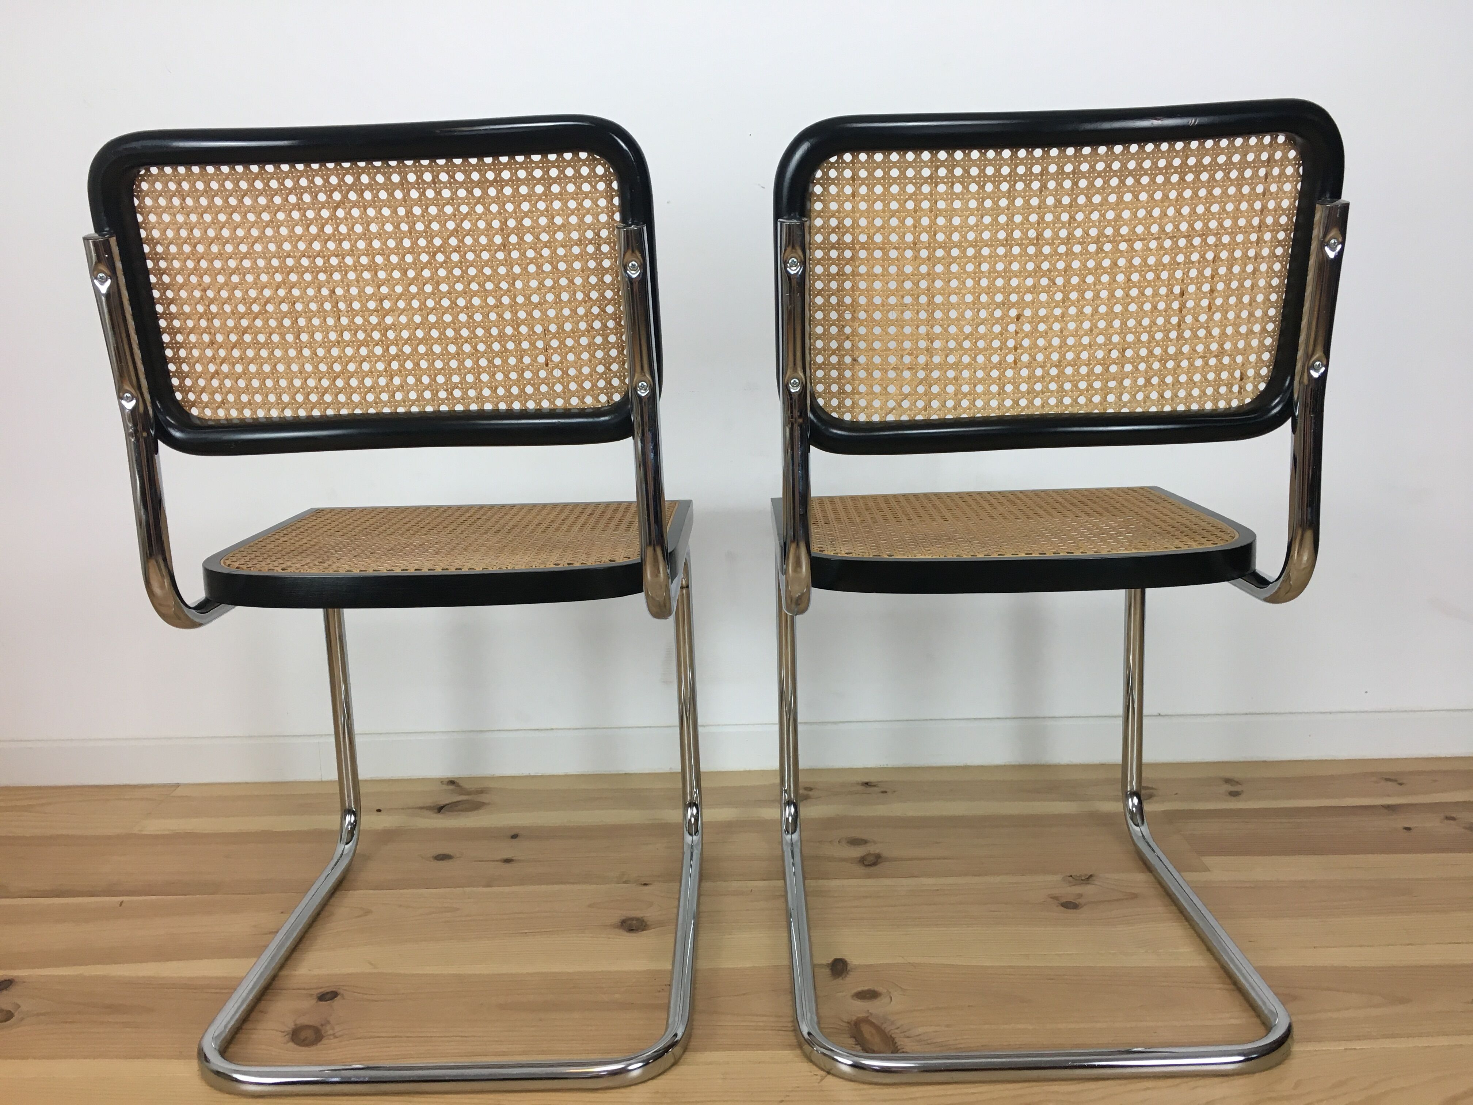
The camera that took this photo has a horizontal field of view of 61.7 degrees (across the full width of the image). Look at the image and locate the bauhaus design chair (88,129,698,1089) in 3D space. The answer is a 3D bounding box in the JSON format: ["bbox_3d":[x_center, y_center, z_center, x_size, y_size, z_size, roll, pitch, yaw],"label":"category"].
[{"bbox_3d":[-0.284,0.030,1.269,0.466,0.814,0.547,-2,10,0],"label":"bauhaus design chair"}]

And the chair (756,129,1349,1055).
[{"bbox_3d":[0.272,0.015,1.262,0.466,0.814,0.547,-2,10,1],"label":"chair"}]

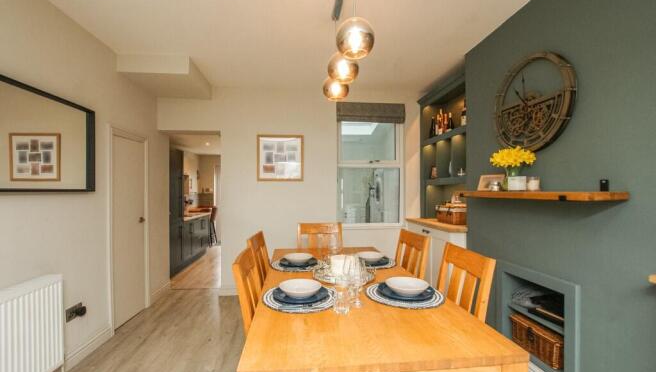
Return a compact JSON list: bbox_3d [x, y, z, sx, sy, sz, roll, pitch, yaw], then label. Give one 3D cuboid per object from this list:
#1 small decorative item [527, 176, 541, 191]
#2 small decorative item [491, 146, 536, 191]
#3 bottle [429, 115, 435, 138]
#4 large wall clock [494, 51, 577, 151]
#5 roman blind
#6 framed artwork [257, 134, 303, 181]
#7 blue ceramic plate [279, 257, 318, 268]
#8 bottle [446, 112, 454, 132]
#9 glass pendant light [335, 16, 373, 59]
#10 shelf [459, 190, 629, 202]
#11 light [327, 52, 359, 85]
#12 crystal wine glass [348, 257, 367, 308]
[{"bbox_3d":[1.291,-0.014,1.715,0.070,0.085,0.070,0,-1,-7],"label":"small decorative item"},{"bbox_3d":[1.272,-0.120,1.873,0.230,0.300,0.260,0,-1,-6],"label":"small decorative item"},{"bbox_3d":[1.332,-0.732,3.486,0.075,0.300,0.075,0,-1,-7],"label":"bottle"},{"bbox_3d":[1.366,-0.536,1.869,0.056,0.630,0.615,0,-1,-6],"label":"large wall clock"},{"bbox_3d":[0.561,-0.952,3.627,0.910,0.277,0.080,0,-1,-6],"label":"roman blind"},{"bbox_3d":[-0.590,-0.345,3.426,0.575,0.570,0.030,0,-1,-7],"label":"framed artwork"},{"bbox_3d":[-0.204,0.543,1.925,0.270,0.025,0.270,0,-1,0],"label":"blue ceramic plate"},{"bbox_3d":[1.457,-0.730,3.246,0.080,0.290,0.080,0,-1,-7],"label":"bottle"},{"bbox_3d":[0.130,-0.697,1.295,0.180,0.172,0.180,0,-1,-7],"label":"glass pendant light"},{"bbox_3d":[1.286,0.057,1.838,0.220,0.046,1.069,0,-1,-6],"label":"shelf"},{"bbox_3d":[0.095,-0.731,1.700,0.190,0.180,0.190,0,-1,-6],"label":"light"},{"bbox_3d":[0.142,0.456,1.305,0.080,0.220,0.080,0,-1,-6],"label":"crystal wine glass"}]

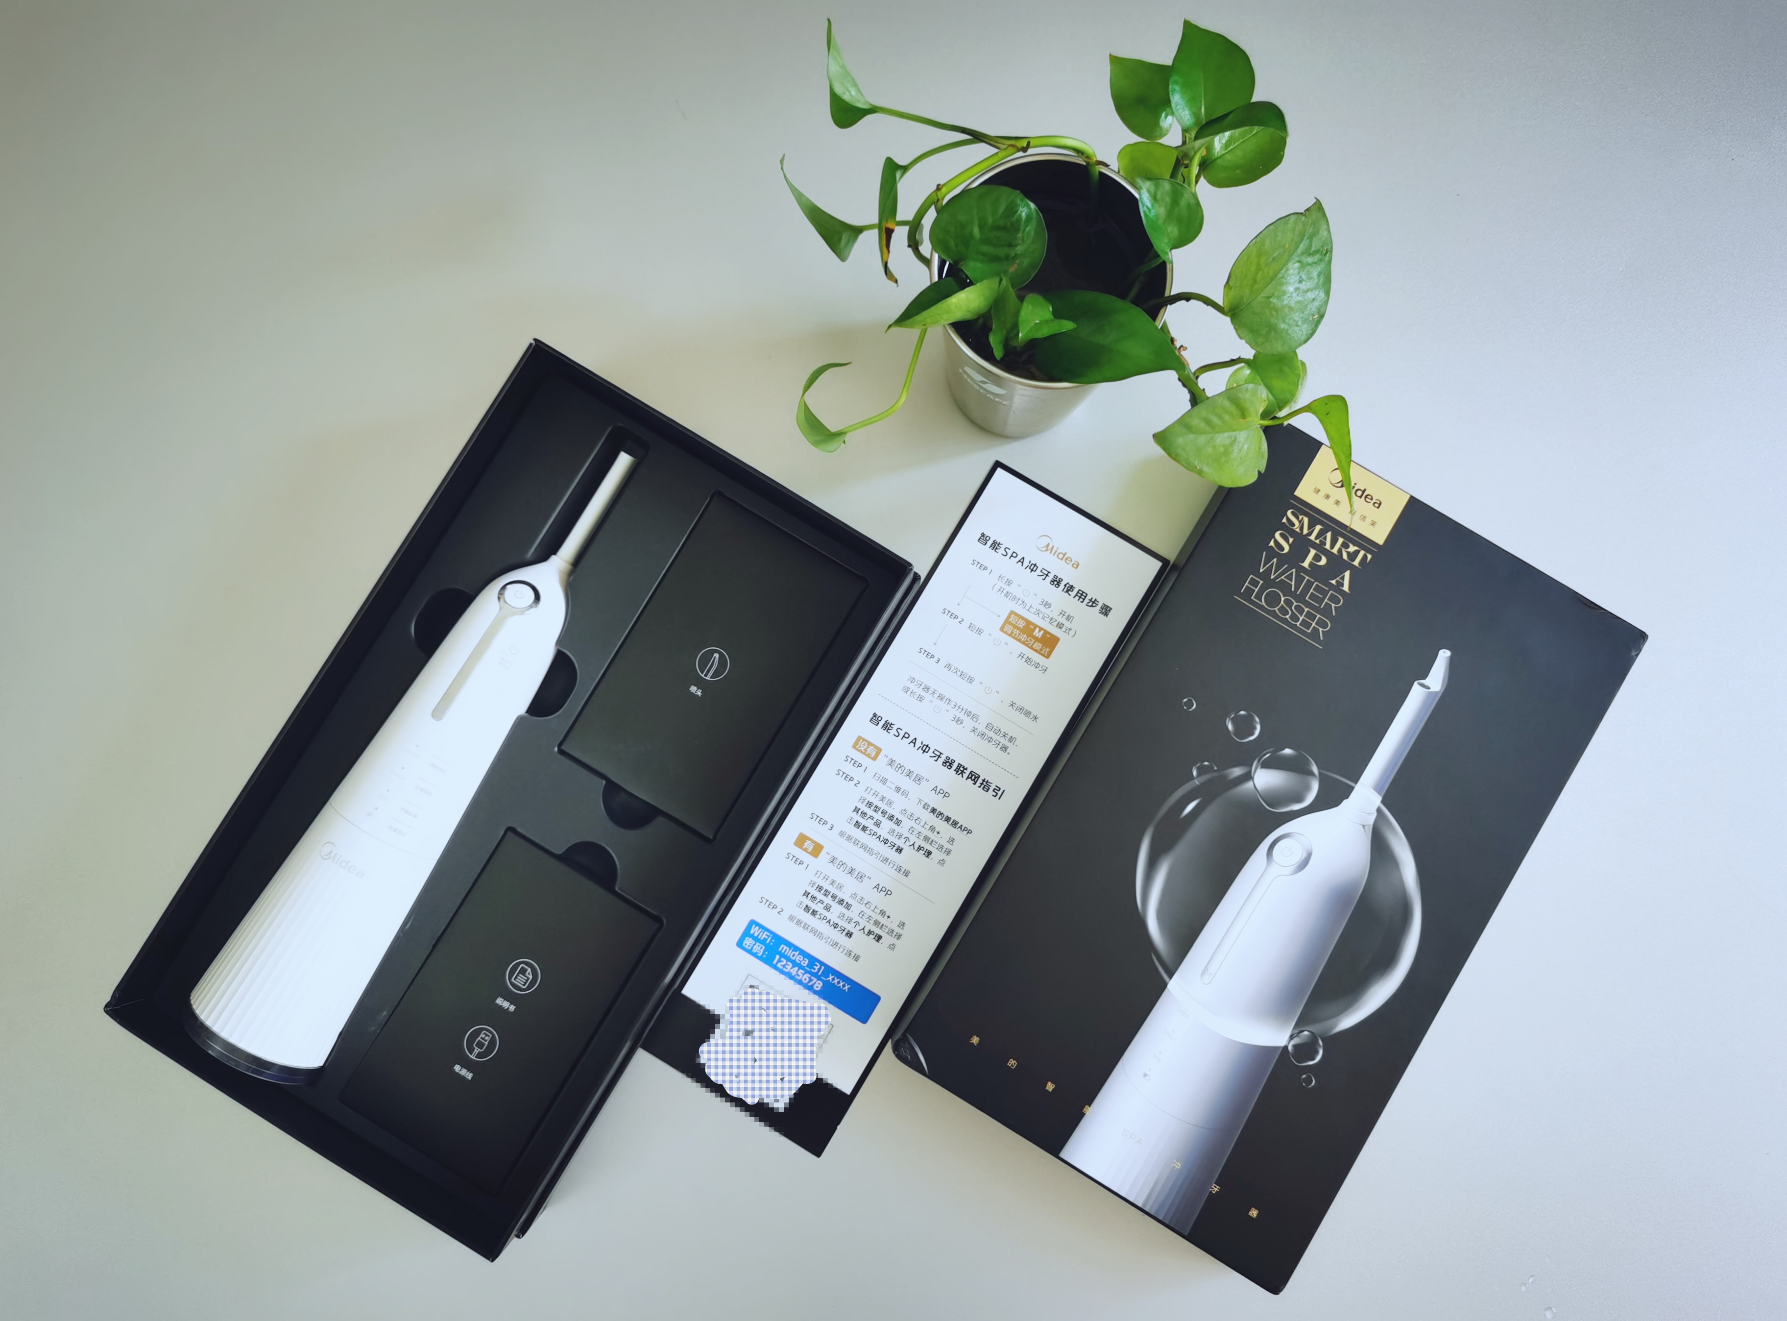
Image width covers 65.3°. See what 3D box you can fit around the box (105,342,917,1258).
[{"bbox_3d":[-0.142,0.051,0.560,0.172,0.076,0.299,31,85,3],"label":"box"}]

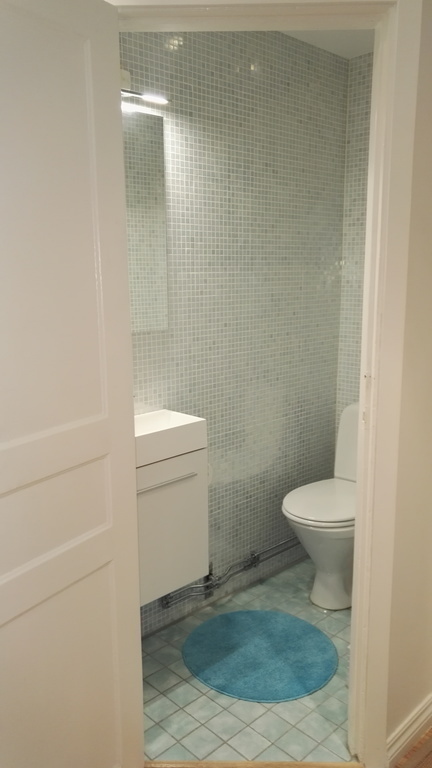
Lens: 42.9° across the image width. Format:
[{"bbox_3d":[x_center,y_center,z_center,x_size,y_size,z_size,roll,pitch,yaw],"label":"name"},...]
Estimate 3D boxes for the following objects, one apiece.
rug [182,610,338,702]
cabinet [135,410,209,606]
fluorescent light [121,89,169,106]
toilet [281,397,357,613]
[{"bbox_3d":[0.168,1.023,2.093,0.561,0.015,0.556,-1,10,0],"label":"rug"},{"bbox_3d":[-0.267,0.430,1.954,0.418,0.592,0.241,-9,13,-41],"label":"cabinet"},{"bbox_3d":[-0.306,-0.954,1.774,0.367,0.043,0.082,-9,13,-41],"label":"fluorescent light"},{"bbox_3d":[0.569,0.530,2.526,0.658,0.836,0.393,-9,13,-41],"label":"toilet"}]

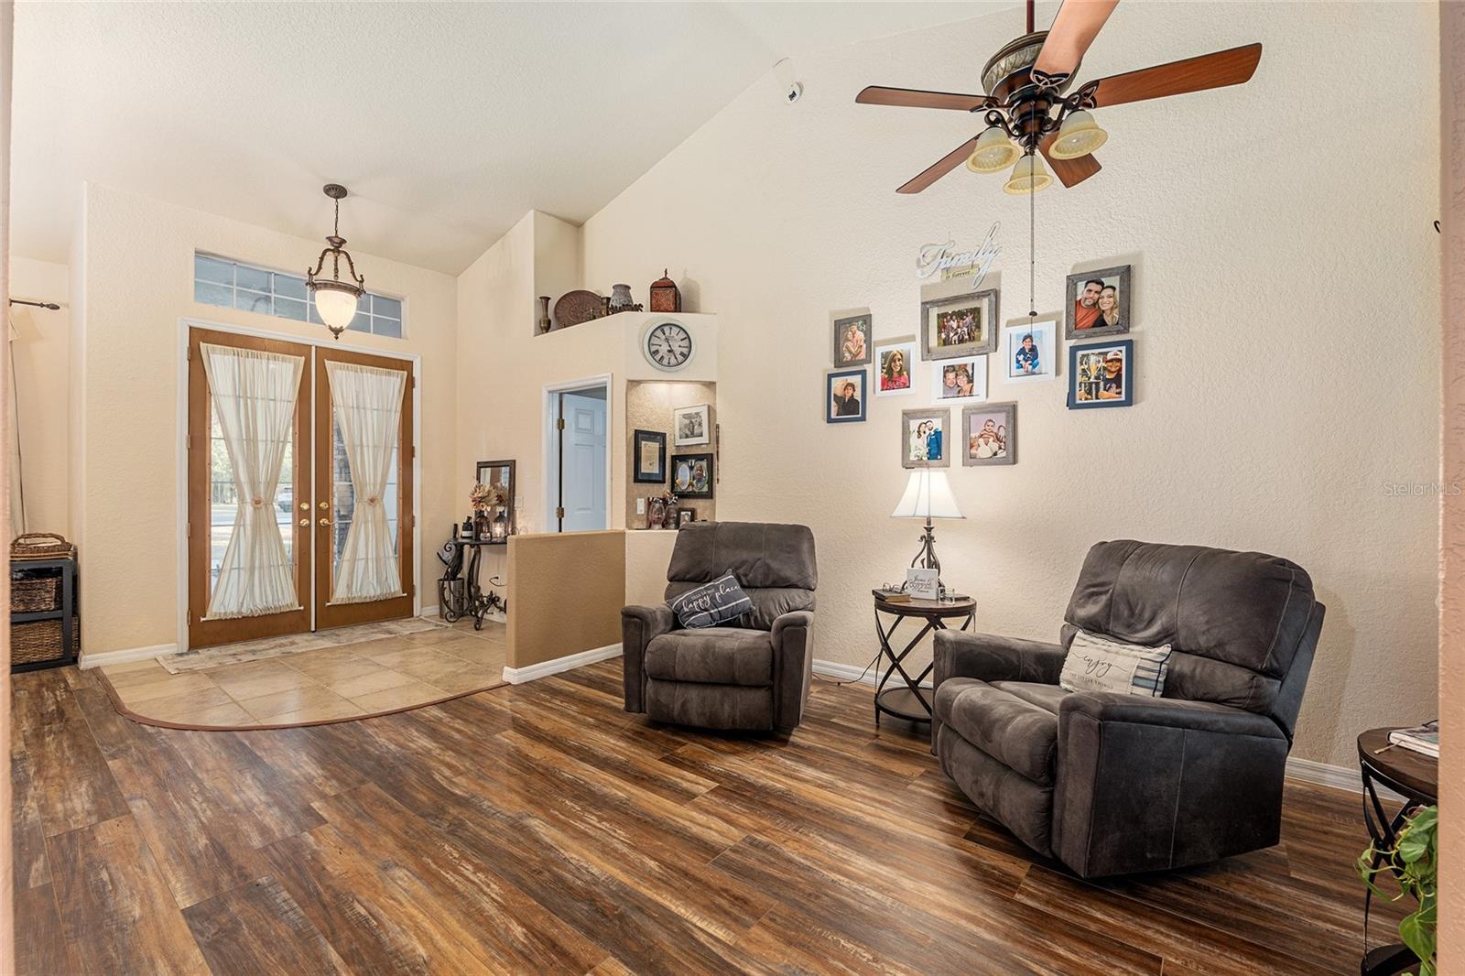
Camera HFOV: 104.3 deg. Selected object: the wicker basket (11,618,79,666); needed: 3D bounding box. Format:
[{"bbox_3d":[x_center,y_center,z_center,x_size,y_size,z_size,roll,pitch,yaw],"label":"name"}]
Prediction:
[{"bbox_3d":[-4.860,1.035,3.955,0.310,0.280,0.400,0,0,44],"label":"wicker basket"}]

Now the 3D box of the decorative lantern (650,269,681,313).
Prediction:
[{"bbox_3d":[-0.519,-1.505,4.410,0.200,0.370,0.200,0,0,6],"label":"decorative lantern"}]

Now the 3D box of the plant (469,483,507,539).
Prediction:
[{"bbox_3d":[-2.202,0.211,5.120,0.270,0.520,0.250,0,0,37],"label":"plant"}]

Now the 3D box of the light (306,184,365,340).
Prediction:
[{"bbox_3d":[-2.972,-1.694,4.270,0.375,1.170,0.375,0,0,44],"label":"light"}]

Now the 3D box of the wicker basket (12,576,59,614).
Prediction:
[{"bbox_3d":[-4.891,0.746,3.933,0.280,0.220,0.310,0,0,44],"label":"wicker basket"}]

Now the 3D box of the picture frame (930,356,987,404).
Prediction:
[{"bbox_3d":[1.269,-0.605,3.195,0.297,0.248,0.030,0,0,37],"label":"picture frame"}]

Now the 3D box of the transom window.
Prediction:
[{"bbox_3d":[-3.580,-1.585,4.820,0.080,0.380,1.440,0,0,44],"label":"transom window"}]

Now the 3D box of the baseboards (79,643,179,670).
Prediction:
[{"bbox_3d":[-4.268,1.185,4.044,0.016,0.090,0.486,0,0,40],"label":"baseboards"}]

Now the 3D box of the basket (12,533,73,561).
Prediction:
[{"bbox_3d":[-4.855,0.405,3.945,0.280,0.190,0.380,0,0,44],"label":"basket"}]

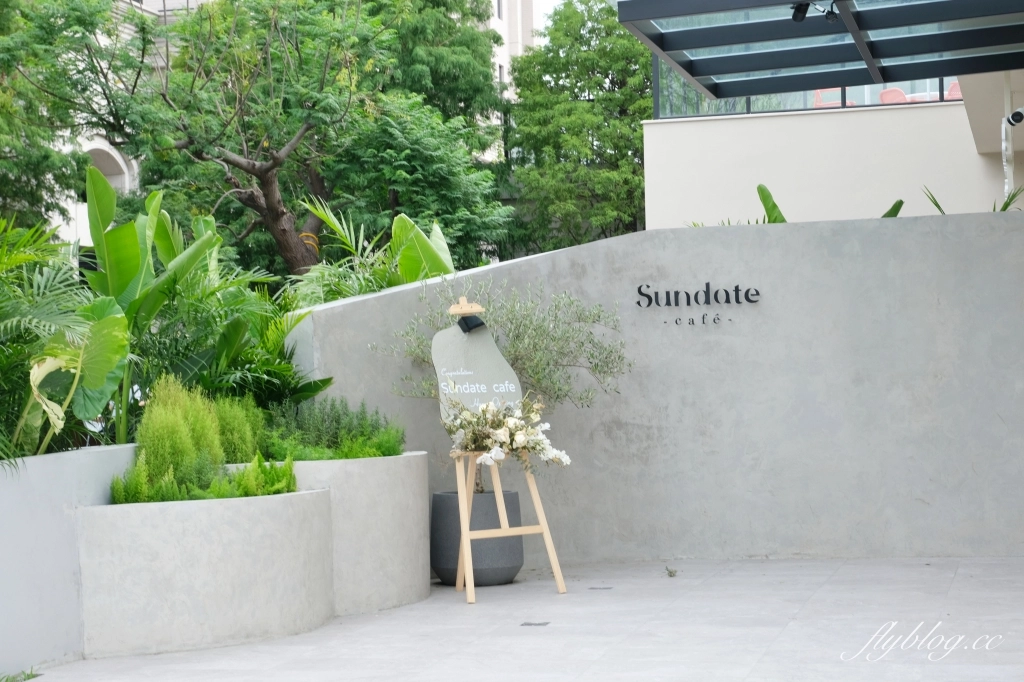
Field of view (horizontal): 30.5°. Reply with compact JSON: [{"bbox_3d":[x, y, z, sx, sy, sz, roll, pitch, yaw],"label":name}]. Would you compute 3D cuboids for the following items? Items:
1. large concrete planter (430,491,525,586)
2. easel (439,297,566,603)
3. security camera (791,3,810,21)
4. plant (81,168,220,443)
[{"bbox_3d":[-0.180,1.026,9.811,0.491,0.470,0.491,-1,0,0],"label":"large concrete planter"},{"bbox_3d":[-0.100,0.516,9.358,0.580,1.489,0.461,-2,0,-36],"label":"easel"},{"bbox_3d":[1.691,-1.931,11.000,0.080,0.090,0.200,-1,3,3],"label":"security camera"},{"bbox_3d":[-1.695,-0.143,8.800,0.640,1.331,0.600,-1,0,0],"label":"plant"}]

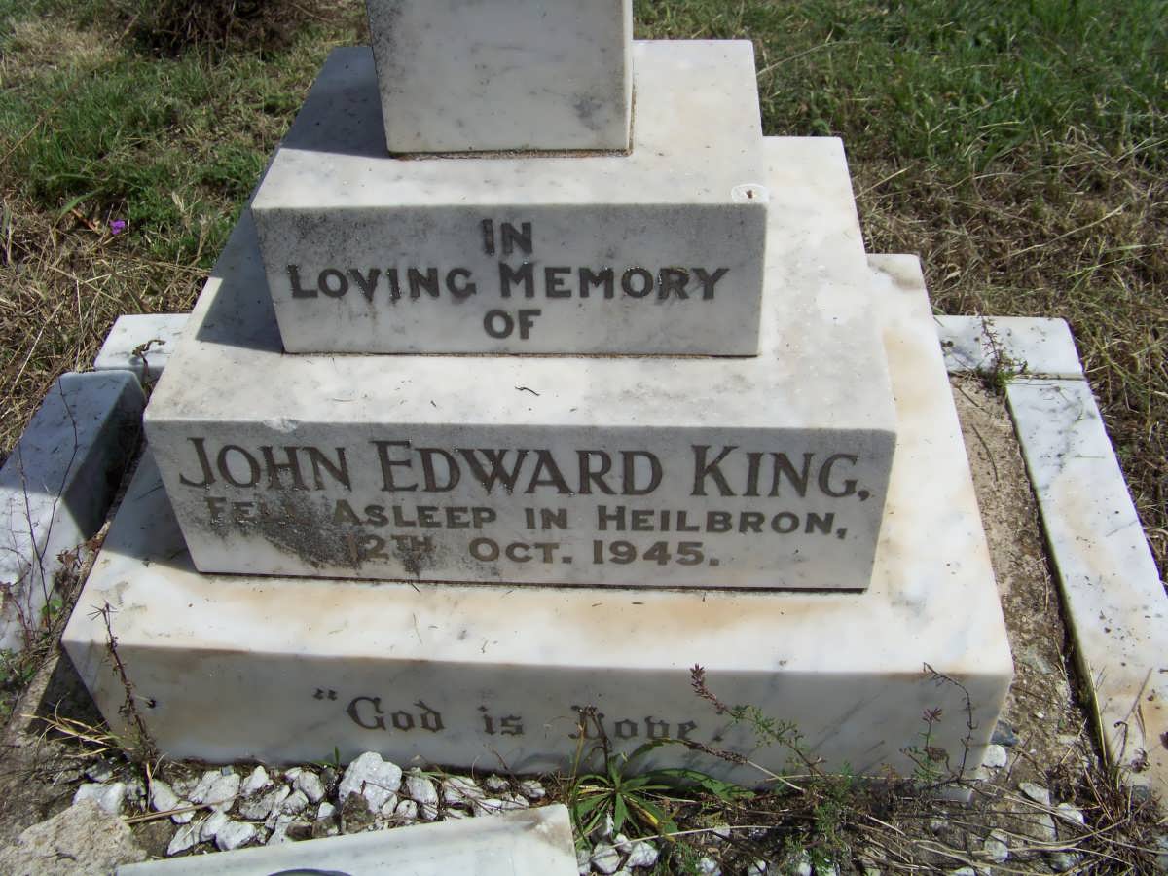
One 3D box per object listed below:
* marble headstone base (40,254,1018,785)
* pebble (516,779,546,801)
[{"bbox_3d":[-0.025,0.048,1.211,0.750,0.180,0.546,1,43,5],"label":"marble headstone base"},{"bbox_3d":[-0.041,0.278,0.959,0.021,0.015,0.015,-7,42,-4],"label":"pebble"}]

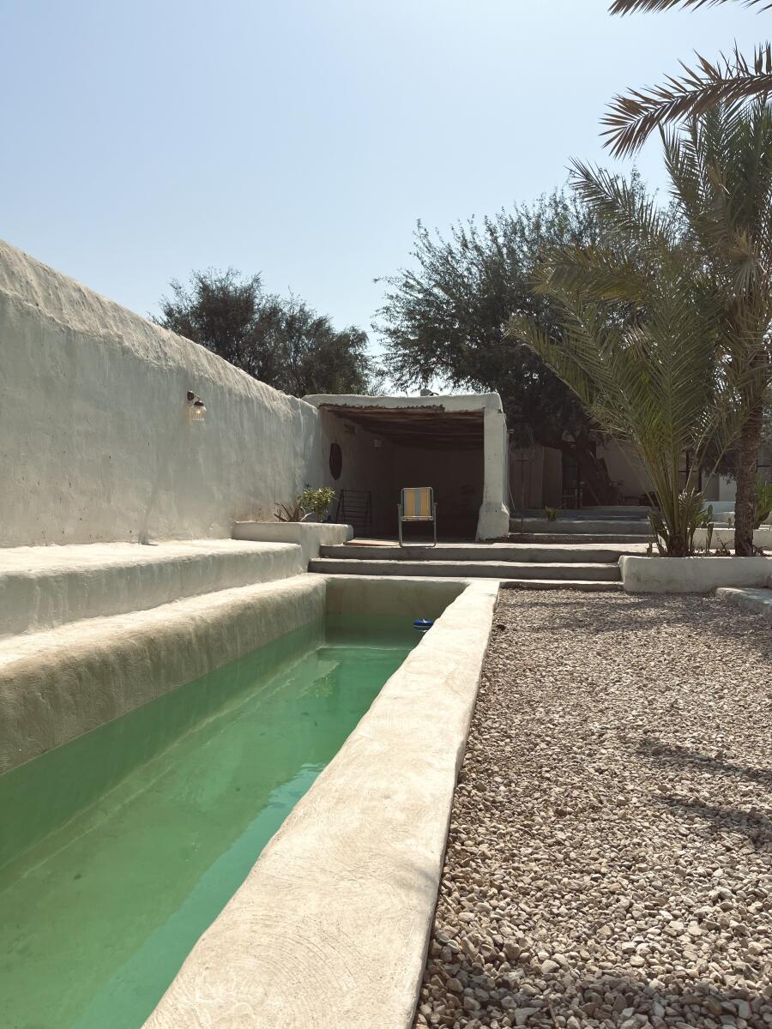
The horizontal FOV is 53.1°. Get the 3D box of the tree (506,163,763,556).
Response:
[{"bbox_3d":[2.730,-1.700,8.500,2.800,4.350,2.700,0,-1,0],"label":"tree"}]

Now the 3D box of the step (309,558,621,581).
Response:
[{"bbox_3d":[0.930,0.667,9.420,3.650,0.150,0.800,0,-1,15],"label":"step"}]

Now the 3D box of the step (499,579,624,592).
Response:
[{"bbox_3d":[1.890,0.773,8.320,1.300,0.090,0.400,0,-1,15],"label":"step"}]

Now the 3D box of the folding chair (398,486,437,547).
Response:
[{"bbox_3d":[0.420,0.035,10.450,0.530,0.790,0.540,0,-1,4],"label":"folding chair"}]

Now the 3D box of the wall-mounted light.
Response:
[{"bbox_3d":[-2.090,-1.190,8.500,0.210,0.340,0.150,0,-1,9],"label":"wall-mounted light"}]

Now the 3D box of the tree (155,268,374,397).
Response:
[{"bbox_3d":[-3.800,-3.700,24.000,7.200,8.000,6.800,0,-1,0],"label":"tree"}]

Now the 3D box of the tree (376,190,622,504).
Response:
[{"bbox_3d":[2.900,-3.700,17.300,6.400,7.400,6.200,0,-1,0],"label":"tree"}]

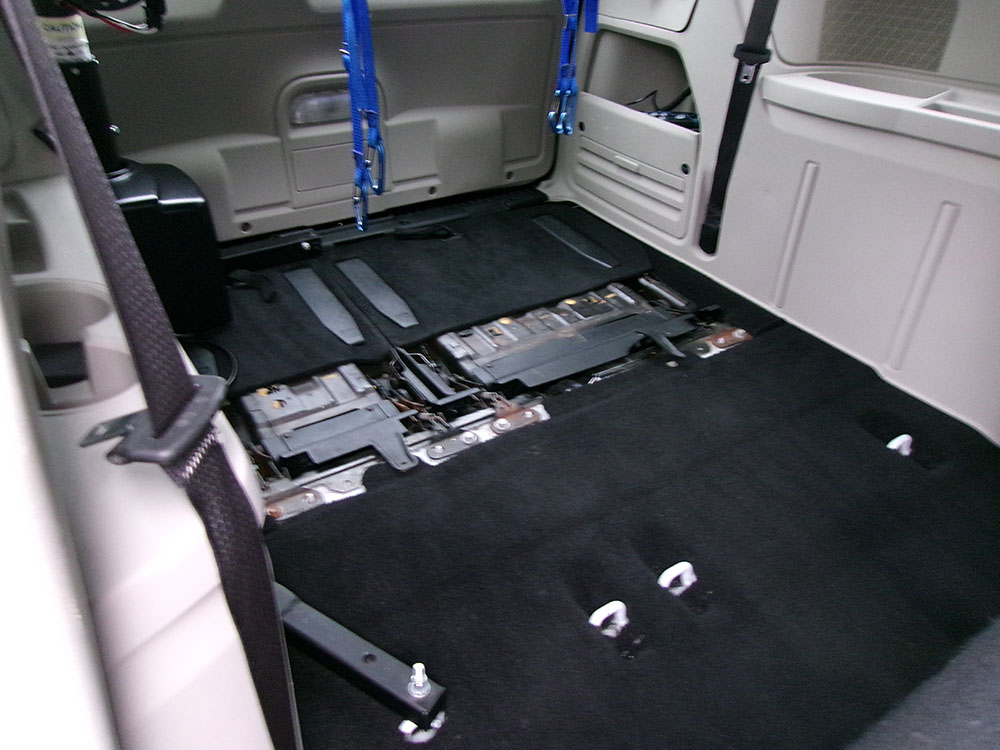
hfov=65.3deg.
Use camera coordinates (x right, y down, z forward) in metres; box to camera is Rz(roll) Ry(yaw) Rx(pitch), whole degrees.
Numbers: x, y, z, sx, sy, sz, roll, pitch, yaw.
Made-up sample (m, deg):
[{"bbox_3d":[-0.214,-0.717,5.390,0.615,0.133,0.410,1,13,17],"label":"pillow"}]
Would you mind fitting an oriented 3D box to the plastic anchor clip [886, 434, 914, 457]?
[{"bbox_3d":[0.706,0.126,1.374,0.058,0.038,0.025,-19,40,-29],"label":"plastic anchor clip"}]

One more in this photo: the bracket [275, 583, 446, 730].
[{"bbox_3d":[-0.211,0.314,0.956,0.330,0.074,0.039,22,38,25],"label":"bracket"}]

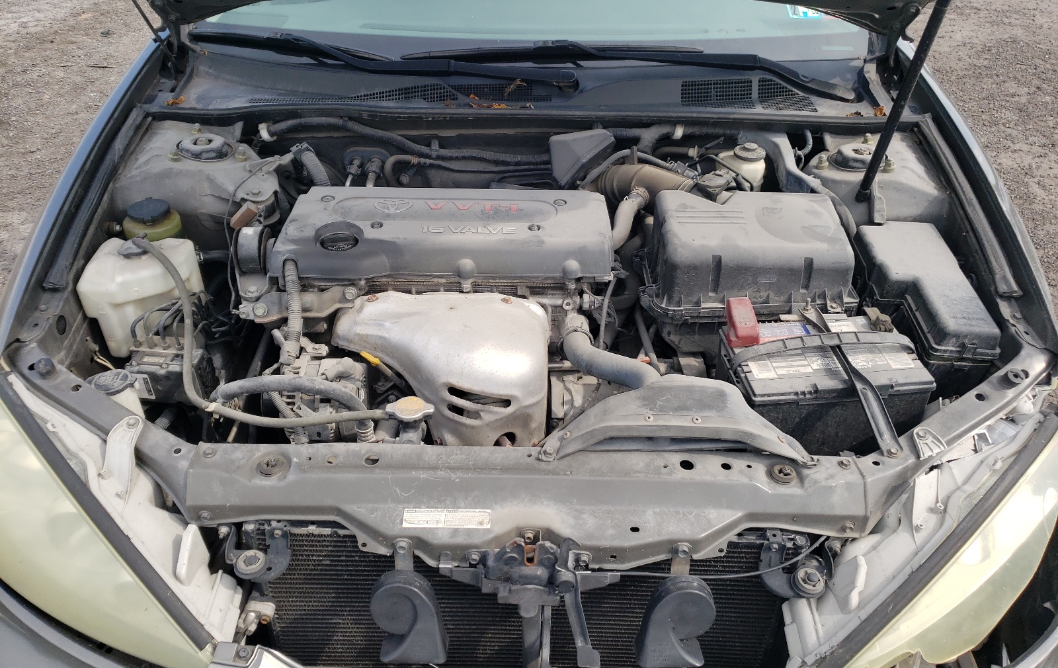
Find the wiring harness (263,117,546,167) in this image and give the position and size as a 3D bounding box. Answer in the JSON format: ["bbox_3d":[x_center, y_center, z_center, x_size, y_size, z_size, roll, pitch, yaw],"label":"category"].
[{"bbox_3d":[-0.223,-0.357,1.461,0.530,0.090,0.060,0,34,0],"label":"wiring harness"}]

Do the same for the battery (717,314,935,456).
[{"bbox_3d":[0.439,0.117,1.238,0.262,0.225,0.172,-3,34,-2],"label":"battery"}]

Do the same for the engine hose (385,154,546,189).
[{"bbox_3d":[-0.115,-0.295,1.454,0.300,0.065,0.060,0,34,0],"label":"engine hose"}]

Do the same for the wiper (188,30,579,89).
[{"bbox_3d":[-0.303,-0.546,1.564,0.800,0.075,0.090,8,35,11],"label":"wiper"}]

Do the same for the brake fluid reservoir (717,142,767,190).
[{"bbox_3d":[0.392,-0.301,1.460,0.075,0.100,0.095,0,33,0],"label":"brake fluid reservoir"}]

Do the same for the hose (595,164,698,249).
[{"bbox_3d":[0.190,-0.219,1.311,0.175,0.115,0.120,0,34,0],"label":"hose"}]

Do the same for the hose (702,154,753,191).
[{"bbox_3d":[0.350,-0.279,1.403,0.084,0.048,0.055,0,33,0],"label":"hose"}]

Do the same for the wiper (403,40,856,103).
[{"bbox_3d":[0.184,-0.496,1.510,0.840,0.080,0.100,3,34,3],"label":"wiper"}]

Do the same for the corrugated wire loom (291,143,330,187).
[{"bbox_3d":[-0.381,-0.294,1.396,0.058,0.075,0.055,0,33,0],"label":"corrugated wire loom"}]

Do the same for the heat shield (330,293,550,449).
[{"bbox_3d":[-0.124,0.059,1.197,0.305,0.210,0.150,0,33,0],"label":"heat shield"}]

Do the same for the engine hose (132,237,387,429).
[{"bbox_3d":[-0.392,-0.009,1.141,0.420,0.150,0.290,0,33,0],"label":"engine hose"}]

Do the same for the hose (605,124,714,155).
[{"bbox_3d":[0.251,-0.373,1.521,0.205,0.060,0.050,0,33,0],"label":"hose"}]

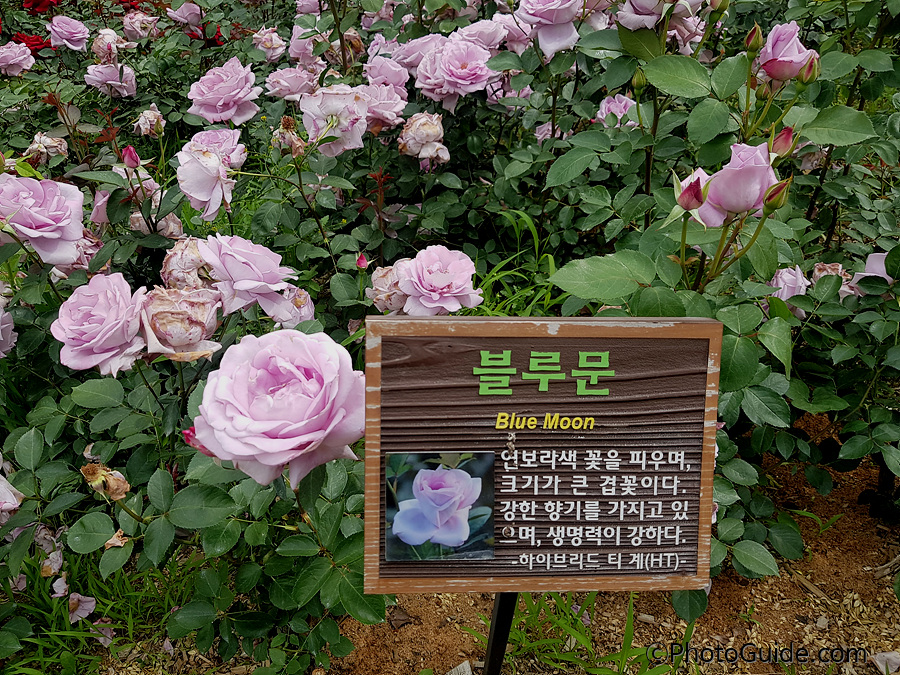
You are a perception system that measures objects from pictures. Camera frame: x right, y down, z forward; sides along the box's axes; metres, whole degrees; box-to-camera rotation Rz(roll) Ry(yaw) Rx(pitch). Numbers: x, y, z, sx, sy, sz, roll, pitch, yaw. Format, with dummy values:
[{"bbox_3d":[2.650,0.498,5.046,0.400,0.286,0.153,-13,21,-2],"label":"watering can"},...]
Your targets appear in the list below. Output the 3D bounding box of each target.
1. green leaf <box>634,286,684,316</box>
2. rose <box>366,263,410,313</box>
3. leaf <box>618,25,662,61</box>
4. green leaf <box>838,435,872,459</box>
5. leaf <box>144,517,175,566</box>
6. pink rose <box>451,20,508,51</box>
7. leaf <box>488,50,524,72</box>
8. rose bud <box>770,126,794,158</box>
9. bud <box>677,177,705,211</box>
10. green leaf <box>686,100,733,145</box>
[{"bbox_3d":[0.188,-0.028,0.610,0.048,0.012,0.050,-8,54,-6],"label":"green leaf"},{"bbox_3d":[-0.084,-0.070,0.970,0.077,0.077,0.075,4,29,8],"label":"rose"},{"bbox_3d":[0.203,-0.326,0.740,0.042,0.012,0.076,-24,67,-18],"label":"leaf"},{"bbox_3d":[0.689,0.187,1.149,0.068,0.013,0.034,-31,51,-3],"label":"green leaf"},{"bbox_3d":[-0.335,0.235,0.780,0.031,0.012,0.058,5,58,-15],"label":"leaf"},{"bbox_3d":[0.046,-0.464,1.050,0.088,0.055,0.082,1,27,2],"label":"pink rose"},{"bbox_3d":[0.085,-0.429,1.050,0.057,0.014,0.042,-9,38,-12],"label":"leaf"},{"bbox_3d":[0.314,-0.185,0.640,0.023,0.031,0.023,27,27,24],"label":"rose bud"},{"bbox_3d":[0.217,-0.130,0.610,0.025,0.031,0.025,13,29,19],"label":"bud"},{"bbox_3d":[0.270,-0.220,0.690,0.043,0.012,0.063,26,71,16],"label":"green leaf"}]

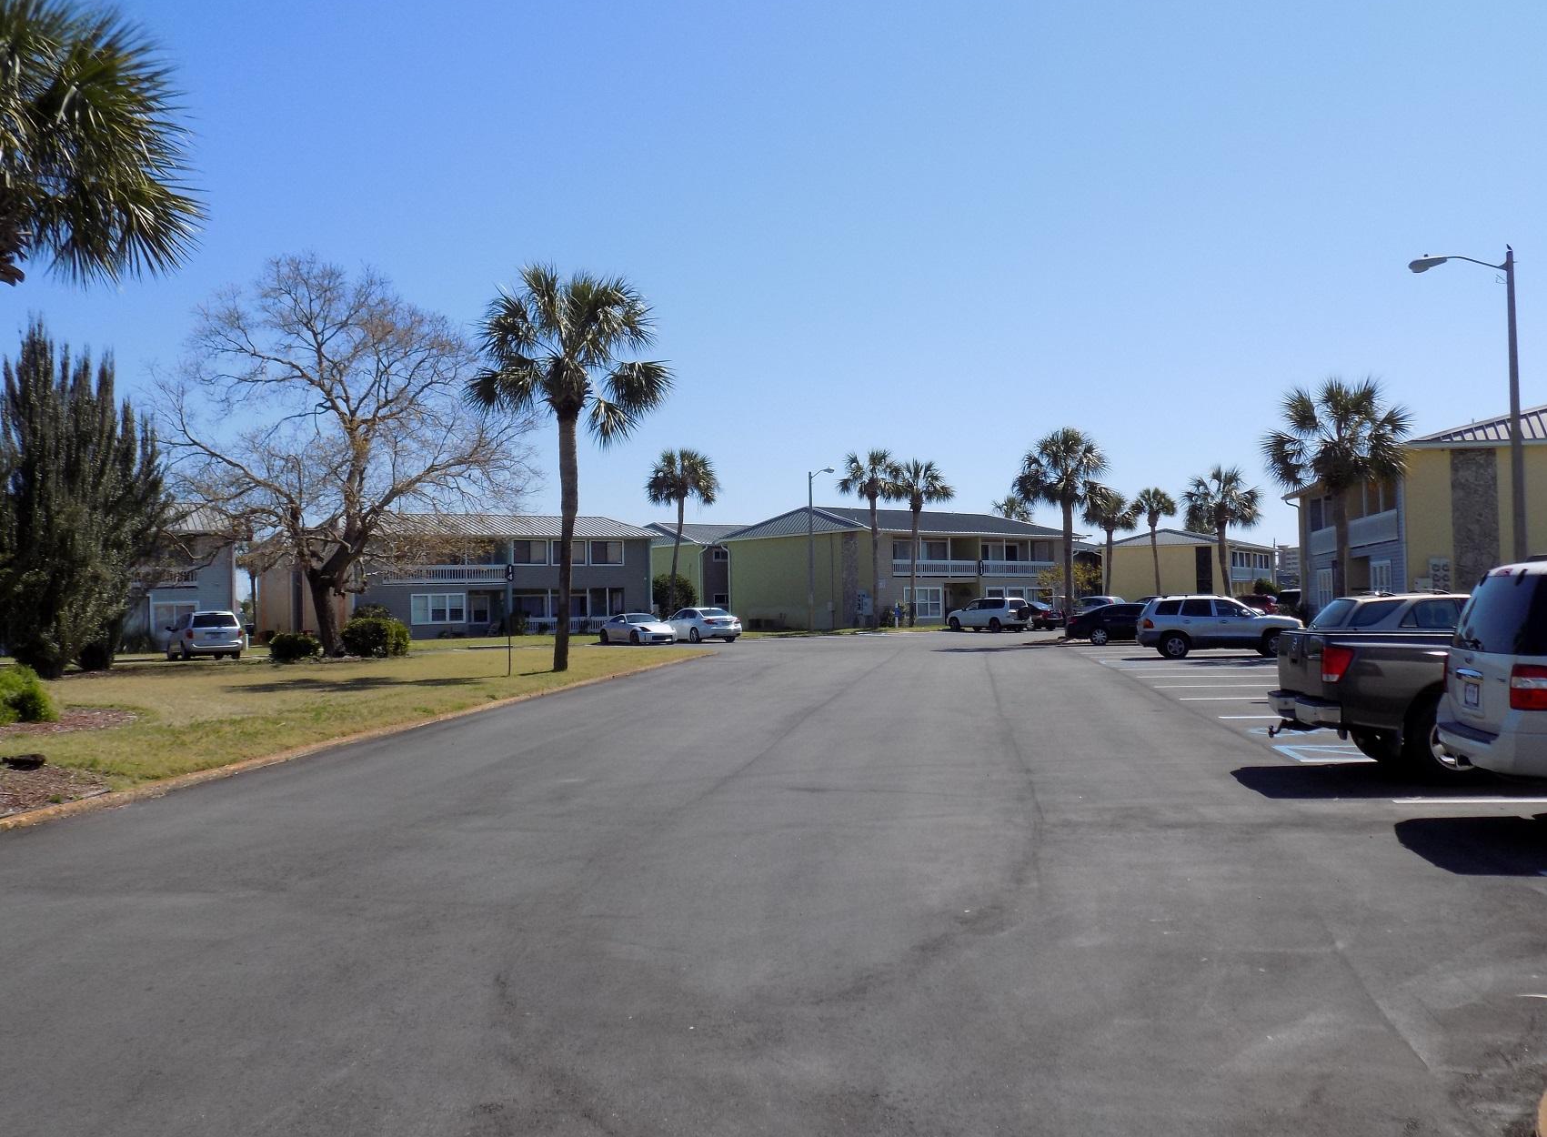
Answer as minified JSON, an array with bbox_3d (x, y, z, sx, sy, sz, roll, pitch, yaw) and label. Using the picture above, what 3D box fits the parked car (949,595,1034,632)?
[{"bbox_3d":[10.682,2.297,66.200,1.780,1.730,4.660,0,-2,-35],"label":"parked car"}]

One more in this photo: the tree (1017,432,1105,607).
[{"bbox_3d":[10.684,-1.360,49.900,3.380,8.000,3.380,-1,-1,0],"label":"tree"}]

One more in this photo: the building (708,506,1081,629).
[{"bbox_3d":[8.562,-0.078,87.184,19.900,7.500,14.000,0,-2,-41],"label":"building"}]

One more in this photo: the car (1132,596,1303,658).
[{"bbox_3d":[12.084,1.519,36.239,4.500,1.700,1.830,-1,-1,9],"label":"car"}]

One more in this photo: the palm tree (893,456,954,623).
[{"bbox_3d":[8.181,-1.339,72.600,3.370,9.100,3.370,-1,-1,0],"label":"palm tree"}]

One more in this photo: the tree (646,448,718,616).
[{"bbox_3d":[-5.142,-1.508,74.649,3.895,10.275,3.895,-1,-2,-4],"label":"tree"}]

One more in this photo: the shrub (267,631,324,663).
[{"bbox_3d":[-15.295,2.479,42.900,1.750,1.050,1.700,-1,-1,0],"label":"shrub"}]

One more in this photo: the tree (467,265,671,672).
[{"bbox_3d":[-5.207,-2.500,33.647,5.043,10.123,5.043,-1,-2,-9],"label":"tree"}]

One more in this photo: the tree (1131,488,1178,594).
[{"bbox_3d":[24.126,-0.873,85.123,2.835,8.517,2.835,-2,-2,16],"label":"tree"}]

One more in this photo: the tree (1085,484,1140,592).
[{"bbox_3d":[20.073,-0.789,80.119,3.245,8.225,3.245,-2,-2,14],"label":"tree"}]

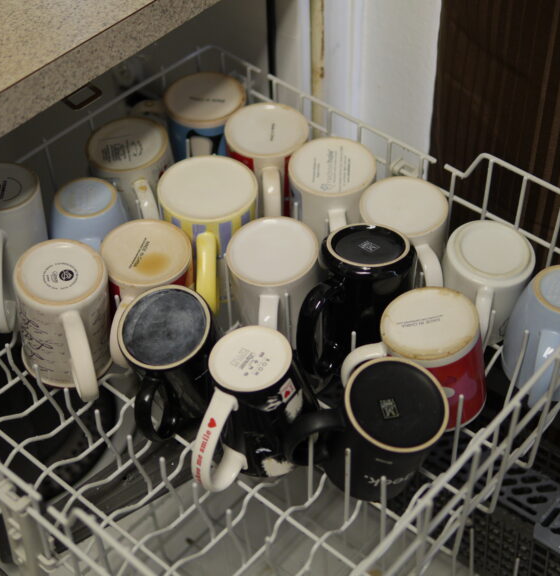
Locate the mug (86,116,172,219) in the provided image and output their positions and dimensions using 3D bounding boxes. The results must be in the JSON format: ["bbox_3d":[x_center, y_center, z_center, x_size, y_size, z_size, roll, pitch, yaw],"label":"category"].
[{"bbox_3d":[-0.138,-0.097,1.107,0.082,0.096,0.113,-19,48,-9],"label":"mug"}]

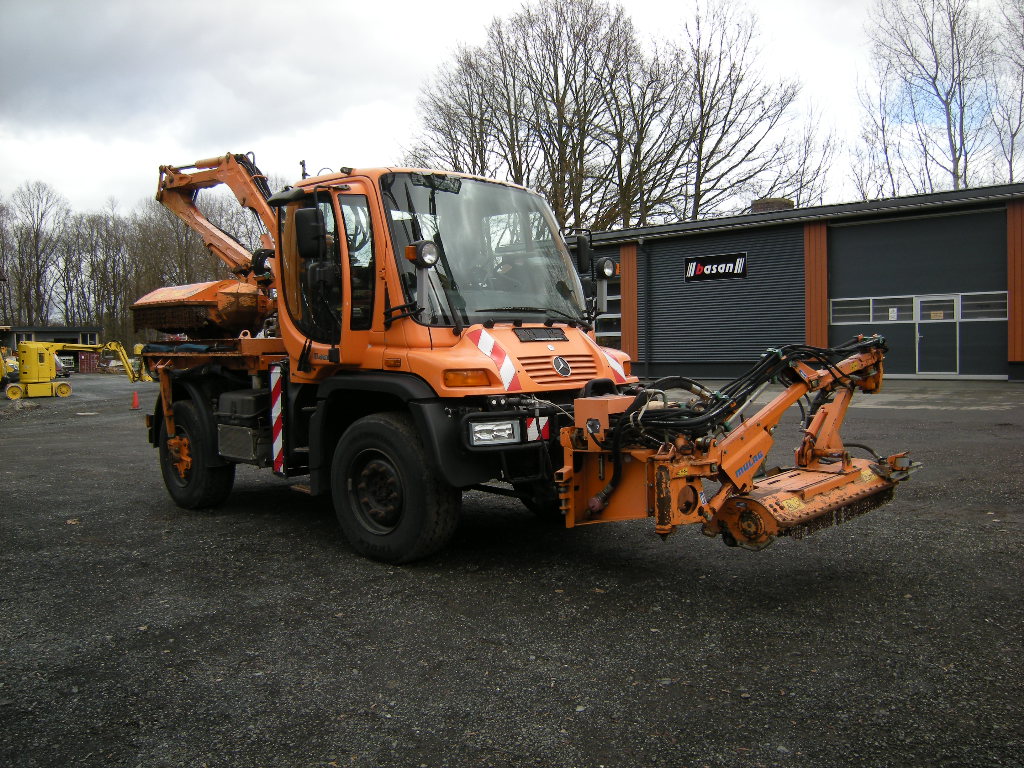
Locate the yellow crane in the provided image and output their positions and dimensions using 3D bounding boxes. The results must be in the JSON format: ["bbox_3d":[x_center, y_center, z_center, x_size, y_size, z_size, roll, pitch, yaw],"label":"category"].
[{"bbox_3d":[-15.420,-0.564,29.960,5.000,2.000,1.200,-3,3,-33],"label":"yellow crane"}]

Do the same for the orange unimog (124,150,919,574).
[{"bbox_3d":[-0.788,-0.476,7.064,7.180,3.300,2.520,1,4,44],"label":"orange unimog"}]

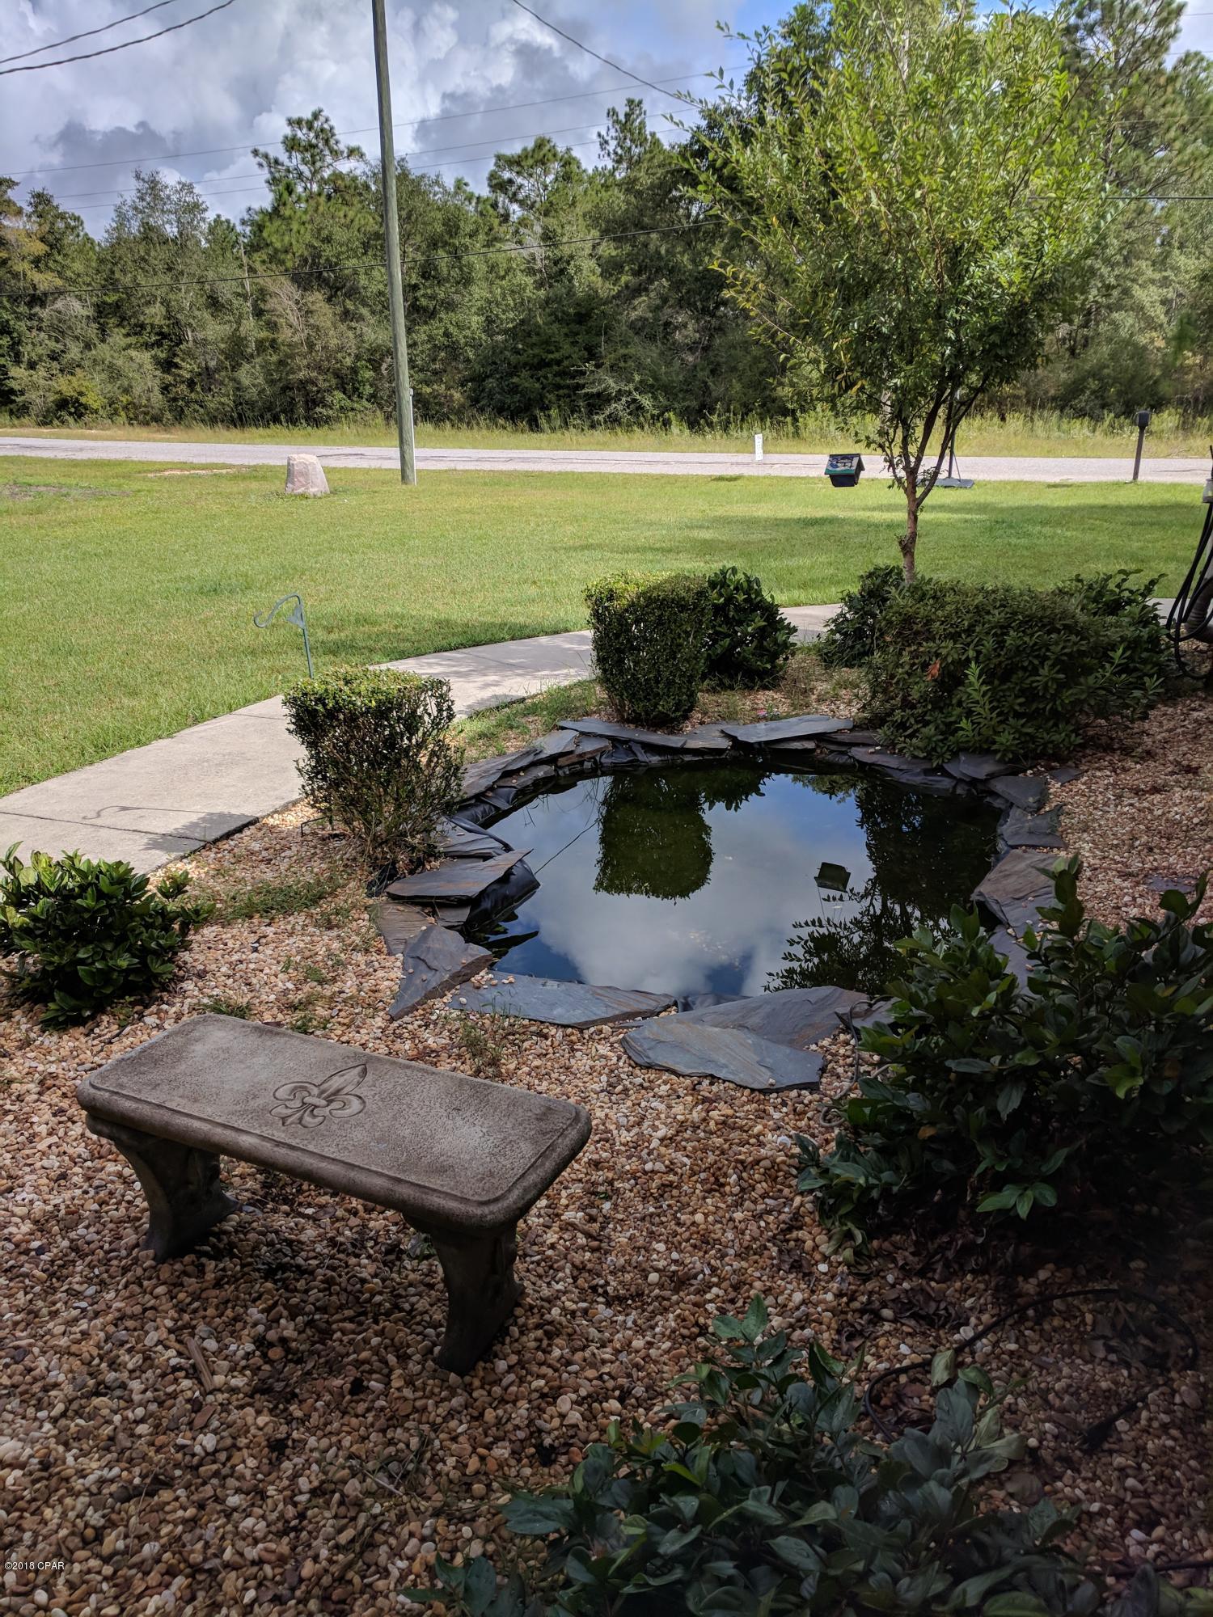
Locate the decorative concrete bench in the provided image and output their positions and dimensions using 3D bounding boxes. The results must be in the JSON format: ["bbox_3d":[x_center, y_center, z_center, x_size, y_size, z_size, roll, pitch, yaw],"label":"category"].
[{"bbox_3d":[-0.547,0.760,2.473,1.000,0.400,0.397,9,20,23],"label":"decorative concrete bench"}]

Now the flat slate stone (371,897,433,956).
[{"bbox_3d":[-0.681,0.406,4.094,0.230,0.040,0.440,-5,19,-15],"label":"flat slate stone"}]

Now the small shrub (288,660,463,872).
[{"bbox_3d":[-0.869,-0.133,4.577,0.610,0.730,0.580,-3,19,-10],"label":"small shrub"}]

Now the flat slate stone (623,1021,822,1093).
[{"bbox_3d":[0.314,0.664,3.261,0.540,0.045,0.250,8,20,22],"label":"flat slate stone"}]

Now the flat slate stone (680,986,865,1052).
[{"bbox_3d":[0.499,0.615,3.468,0.580,0.040,0.310,-6,20,-19],"label":"flat slate stone"}]

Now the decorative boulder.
[{"bbox_3d":[-5.458,-6.181,22.452,0.780,0.720,0.620,-4,19,-12],"label":"decorative boulder"}]

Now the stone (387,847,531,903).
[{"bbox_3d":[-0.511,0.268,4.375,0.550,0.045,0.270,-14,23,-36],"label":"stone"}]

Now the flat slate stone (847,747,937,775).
[{"bbox_3d":[1.419,-0.233,6.010,0.440,0.045,0.280,4,19,11],"label":"flat slate stone"}]

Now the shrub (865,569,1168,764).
[{"bbox_3d":[1.874,-0.723,5.838,1.270,0.730,1.000,-1,19,-2],"label":"shrub"}]

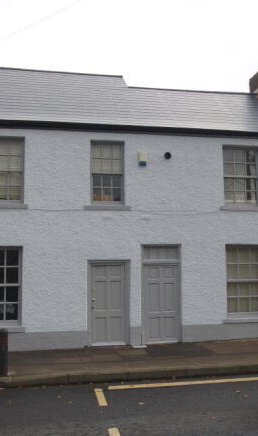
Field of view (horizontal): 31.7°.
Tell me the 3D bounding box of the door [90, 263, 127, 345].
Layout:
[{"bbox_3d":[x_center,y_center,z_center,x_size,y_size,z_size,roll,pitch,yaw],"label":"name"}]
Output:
[{"bbox_3d":[-0.469,1.998,10.682,0.925,1.945,0.100,1,-6,-9],"label":"door"}]

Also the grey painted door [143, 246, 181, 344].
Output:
[{"bbox_3d":[0.803,1.832,10.905,0.963,2.344,0.100,1,-6,-9],"label":"grey painted door"}]

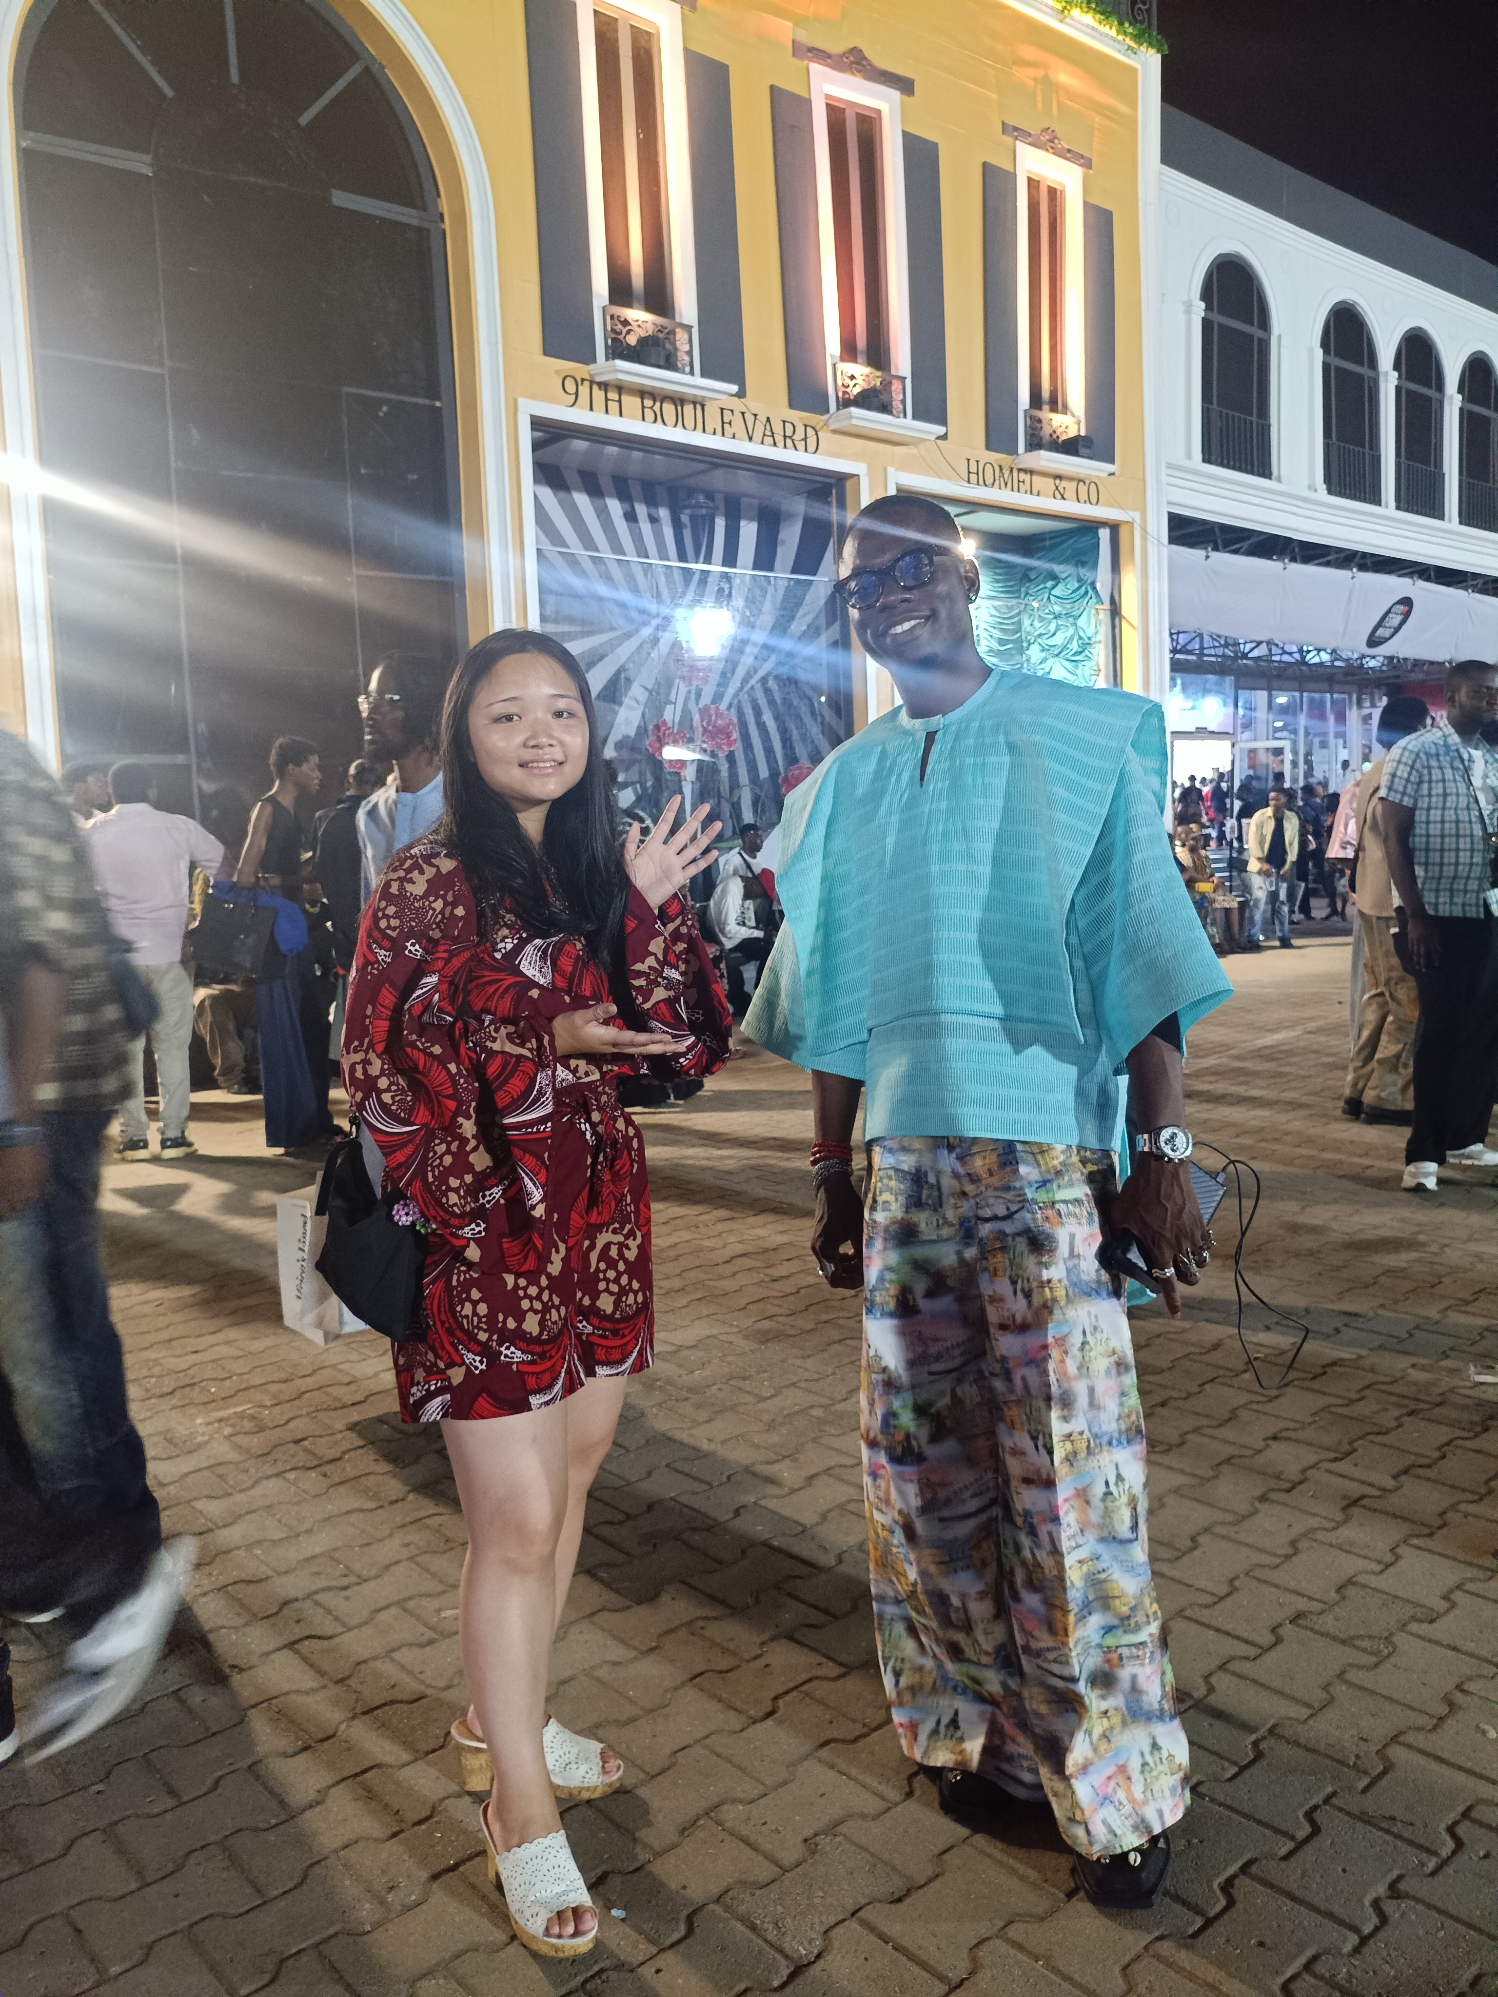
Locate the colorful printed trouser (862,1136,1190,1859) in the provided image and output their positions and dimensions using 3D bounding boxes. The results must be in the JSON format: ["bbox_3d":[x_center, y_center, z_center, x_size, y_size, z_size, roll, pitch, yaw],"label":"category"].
[{"bbox_3d":[0.378,0.618,2.060,0.420,0.980,0.340,0,6,18],"label":"colorful printed trouser"}]

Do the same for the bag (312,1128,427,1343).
[{"bbox_3d":[-0.486,0.313,2.010,0.220,0.280,0.120,1,7,34],"label":"bag"}]

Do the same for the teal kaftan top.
[{"bbox_3d":[0.317,-0.128,1.970,0.600,0.630,0.320,1,6,27],"label":"teal kaftan top"}]

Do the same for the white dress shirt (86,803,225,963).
[{"bbox_3d":[-2.777,-0.541,6.980,0.580,0.740,0.300,-3,6,-12],"label":"white dress shirt"}]

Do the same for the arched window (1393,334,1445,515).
[{"bbox_3d":[8.403,-7.220,18.921,1.320,2.250,0.220,-7,7,-40],"label":"arched window"}]

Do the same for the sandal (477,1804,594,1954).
[{"bbox_3d":[-0.278,1.106,1.919,0.092,0.110,0.240,-6,7,-31],"label":"sandal"}]

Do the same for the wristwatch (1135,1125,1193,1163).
[{"bbox_3d":[0.527,0.185,1.900,0.066,0.042,0.058,-3,6,-6],"label":"wristwatch"}]

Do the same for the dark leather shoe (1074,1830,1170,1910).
[{"bbox_3d":[0.482,1.067,2.017,0.113,0.110,0.295,-2,6,5],"label":"dark leather shoe"}]

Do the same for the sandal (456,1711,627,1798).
[{"bbox_3d":[-0.311,1.082,2.172,0.240,0.110,0.092,-1,6,14],"label":"sandal"}]

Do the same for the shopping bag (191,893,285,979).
[{"bbox_3d":[-2.382,-0.286,6.970,0.400,0.370,0.170,-2,6,-3],"label":"shopping bag"}]

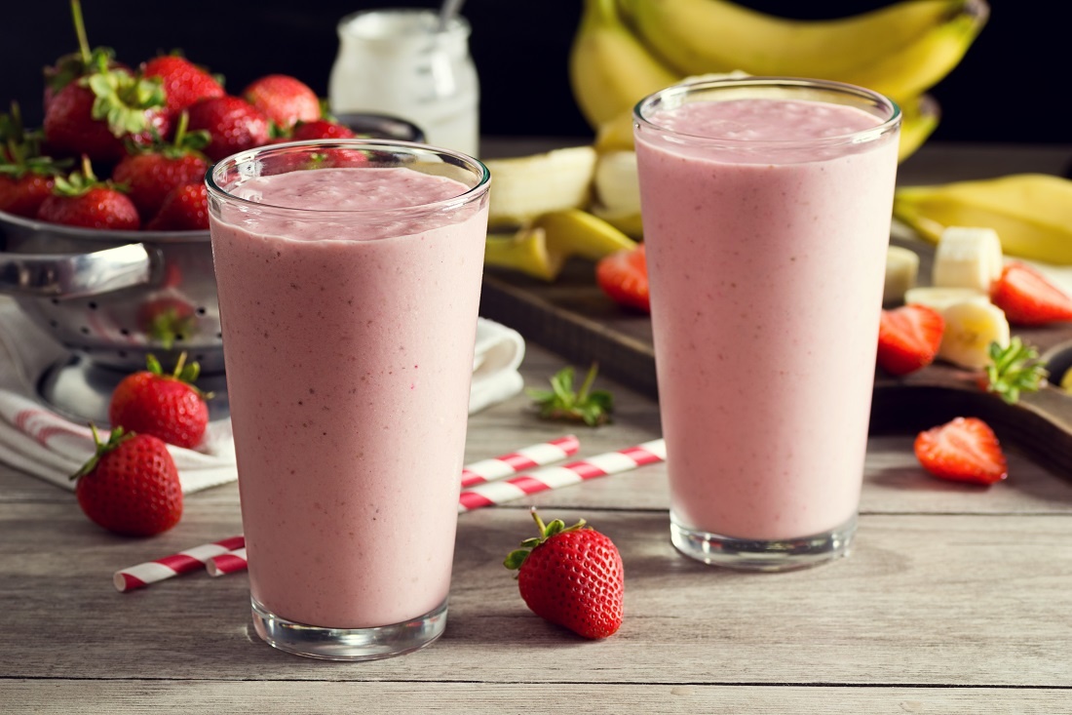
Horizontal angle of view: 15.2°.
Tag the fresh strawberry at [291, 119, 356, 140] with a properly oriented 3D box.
[{"bbox_3d":[-0.078,-0.080,1.503,0.032,0.032,0.032,0,18,0],"label":"fresh strawberry"}]

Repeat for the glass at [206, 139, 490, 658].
[{"bbox_3d":[-0.059,0.015,1.273,0.088,0.150,0.088,0,18,0],"label":"glass"}]

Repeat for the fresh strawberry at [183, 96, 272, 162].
[{"bbox_3d":[-0.114,-0.084,1.485,0.034,0.033,0.033,0,18,0],"label":"fresh strawberry"}]

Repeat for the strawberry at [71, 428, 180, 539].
[{"bbox_3d":[-0.140,0.043,1.373,0.039,0.036,0.036,55,12,17],"label":"strawberry"}]

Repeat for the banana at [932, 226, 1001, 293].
[{"bbox_3d":[0.168,-0.038,1.573,0.027,0.026,0.027,0,18,0],"label":"banana"}]

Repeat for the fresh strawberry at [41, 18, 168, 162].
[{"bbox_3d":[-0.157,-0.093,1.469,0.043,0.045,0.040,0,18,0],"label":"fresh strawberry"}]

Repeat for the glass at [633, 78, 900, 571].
[{"bbox_3d":[0.077,-0.009,1.350,0.088,0.150,0.088,0,18,0],"label":"glass"}]

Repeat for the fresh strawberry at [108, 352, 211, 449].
[{"bbox_3d":[-0.135,0.017,1.445,0.035,0.035,0.037,16,61,-5],"label":"fresh strawberry"}]

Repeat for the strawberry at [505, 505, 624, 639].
[{"bbox_3d":[0.010,0.071,1.289,0.041,0.035,0.035,51,13,16],"label":"strawberry"}]

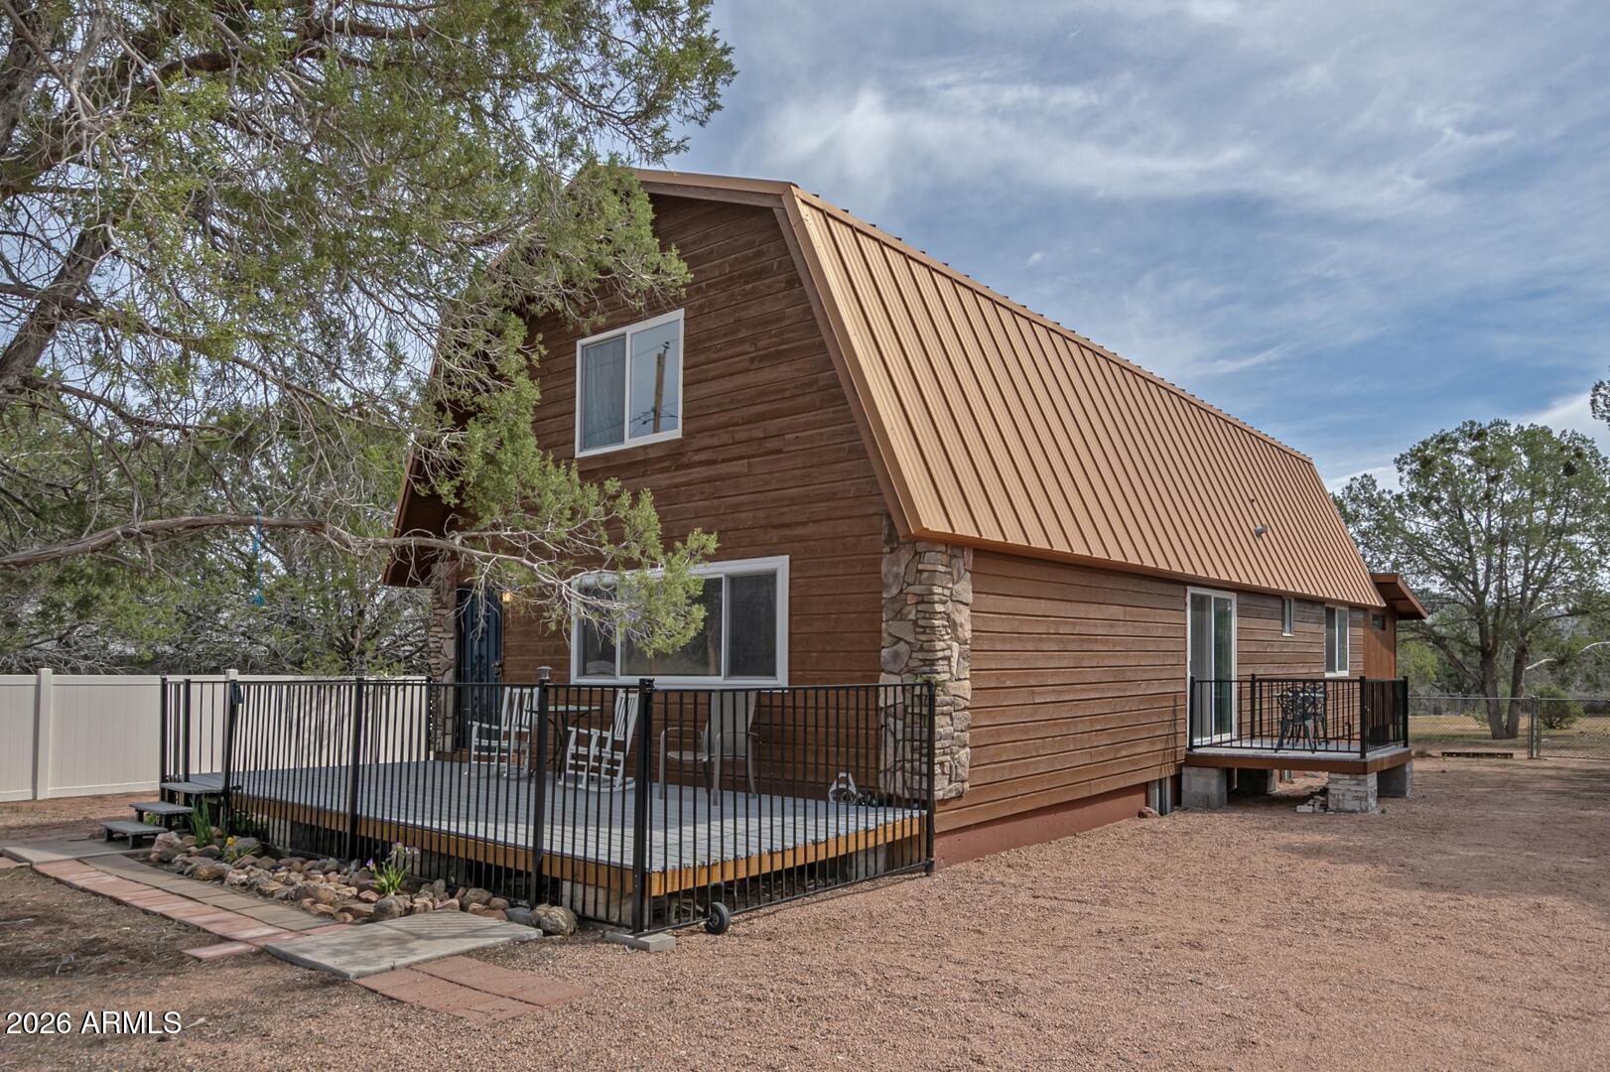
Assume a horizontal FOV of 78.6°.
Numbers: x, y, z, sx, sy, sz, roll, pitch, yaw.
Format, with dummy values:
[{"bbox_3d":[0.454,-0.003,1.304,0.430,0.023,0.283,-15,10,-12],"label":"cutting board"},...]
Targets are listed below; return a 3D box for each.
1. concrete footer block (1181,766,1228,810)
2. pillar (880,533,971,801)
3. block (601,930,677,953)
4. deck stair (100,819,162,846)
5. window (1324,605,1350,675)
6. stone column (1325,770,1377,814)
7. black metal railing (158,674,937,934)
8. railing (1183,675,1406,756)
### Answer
[{"bbox_3d":[5.090,3.166,12.470,0.420,0.530,0.400,-5,-8,40],"label":"concrete footer block"},{"bbox_3d":[1.067,1.122,8.640,0.530,2.300,0.550,-5,-8,40],"label":"pillar"},{"bbox_3d":[-0.966,2.363,5.820,0.400,0.060,0.200,-5,-8,40],"label":"block"},{"bbox_3d":[-6.270,2.759,9.150,0.880,0.140,0.300,-5,-8,40],"label":"deck stair"},{"bbox_3d":[9.742,1.912,18.000,0.100,1.270,1.600,-5,-8,40],"label":"window"},{"bbox_3d":[6.476,3.008,11.650,0.430,0.480,0.440,-5,-8,40],"label":"stone column"},{"bbox_3d":[-2.980,2.090,9.650,7.700,1.520,3.050,-5,-8,40],"label":"black metal railing"},{"bbox_3d":[6.490,2.315,12.870,1.940,0.950,2.420,-5,-8,40],"label":"railing"}]

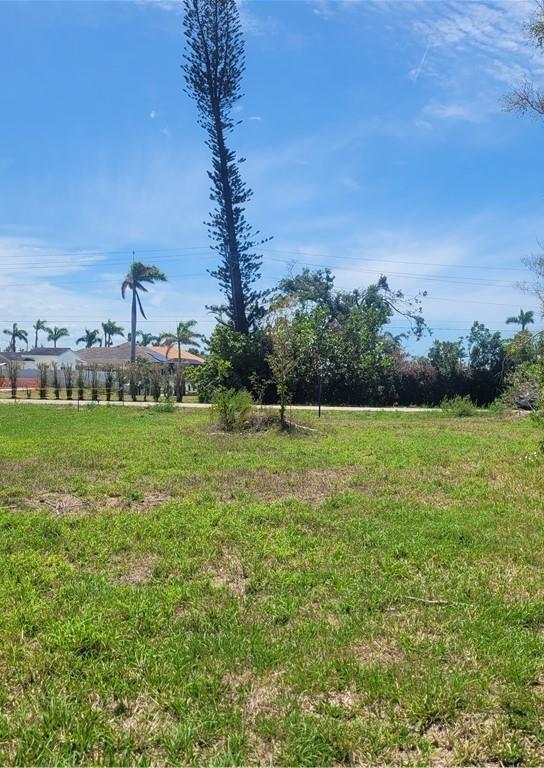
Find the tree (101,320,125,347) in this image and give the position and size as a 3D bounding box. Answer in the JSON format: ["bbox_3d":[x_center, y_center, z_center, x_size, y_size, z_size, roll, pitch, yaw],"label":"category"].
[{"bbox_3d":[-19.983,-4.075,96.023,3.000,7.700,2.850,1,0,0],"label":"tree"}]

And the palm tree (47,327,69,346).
[{"bbox_3d":[-27.120,-3.768,97.020,2.770,6.970,2.640,1,0,0],"label":"palm tree"}]

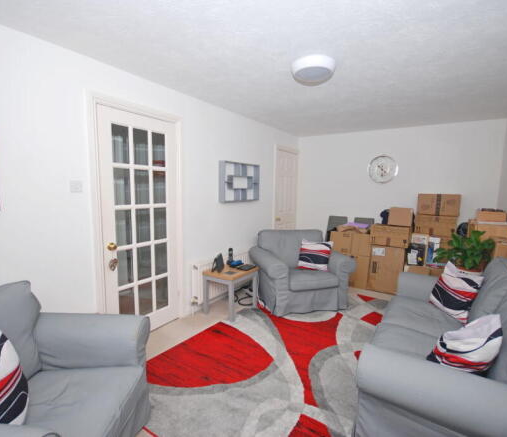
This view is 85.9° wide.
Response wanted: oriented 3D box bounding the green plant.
[{"bbox_3d":[2.126,0.416,2.793,0.490,0.500,0.470,6,8,35],"label":"green plant"}]

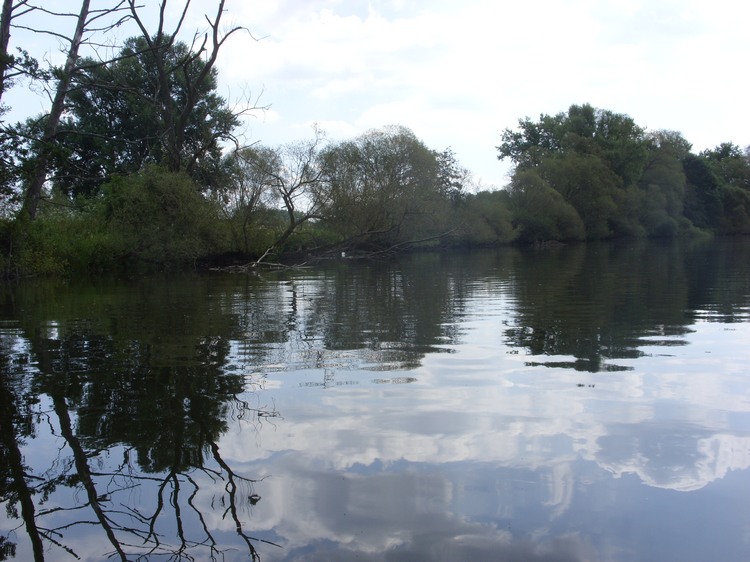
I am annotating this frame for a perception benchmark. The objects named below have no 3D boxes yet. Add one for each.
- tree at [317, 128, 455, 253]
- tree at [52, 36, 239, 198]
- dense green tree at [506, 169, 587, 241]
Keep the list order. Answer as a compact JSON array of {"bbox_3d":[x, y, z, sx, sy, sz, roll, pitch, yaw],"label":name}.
[{"bbox_3d":[0.699,-5.114,46.000,7.260,6.900,7.000,-1,3,1],"label":"tree"},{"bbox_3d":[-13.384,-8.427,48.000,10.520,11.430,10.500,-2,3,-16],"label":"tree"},{"bbox_3d":[16.252,-7.155,78.000,6.990,6.870,7.000,0,3,12],"label":"dense green tree"}]

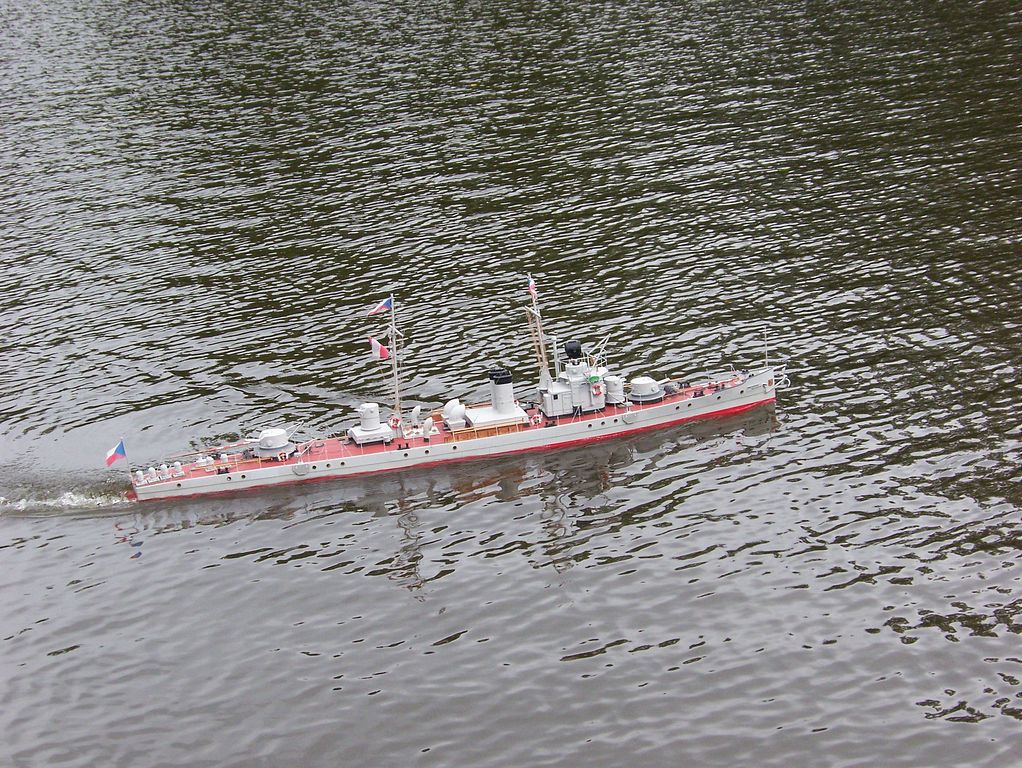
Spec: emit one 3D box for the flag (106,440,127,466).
[{"bbox_3d":[-0.769,0.136,5.010,0.037,0.047,0.015,-8,19,-6],"label":"flag"}]

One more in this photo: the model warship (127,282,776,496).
[{"bbox_3d":[-0.115,-0.021,5.058,1.350,0.358,0.118,-8,19,-6],"label":"model warship"}]

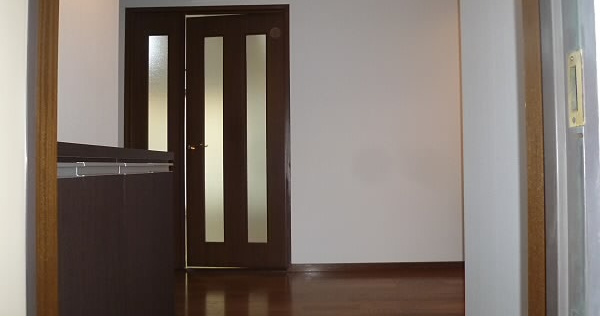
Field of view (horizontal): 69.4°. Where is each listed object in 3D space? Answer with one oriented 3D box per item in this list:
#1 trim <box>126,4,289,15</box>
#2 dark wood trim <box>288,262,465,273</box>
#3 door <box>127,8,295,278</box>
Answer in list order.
[{"bbox_3d":[-0.721,-1.145,3.365,1.285,0.064,0.050,0,-2,1],"label":"trim"},{"bbox_3d":[0.577,0.816,3.249,1.314,0.063,0.020,0,-2,1],"label":"dark wood trim"},{"bbox_3d":[-0.715,-0.159,3.353,1.285,2.035,0.080,0,-2,1],"label":"door"}]

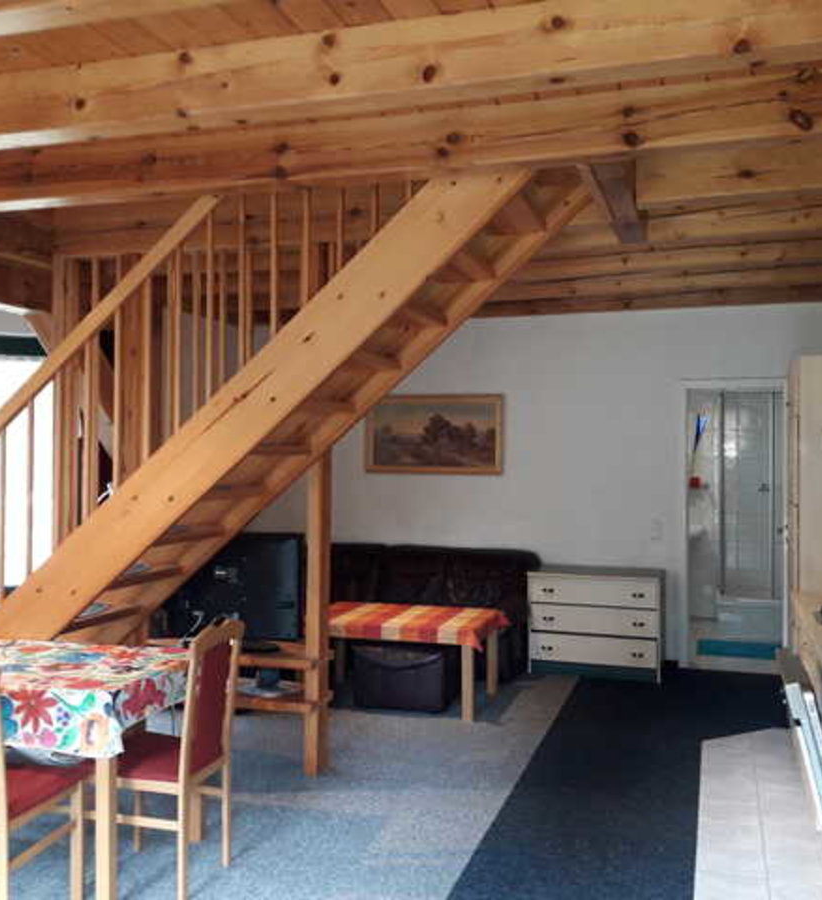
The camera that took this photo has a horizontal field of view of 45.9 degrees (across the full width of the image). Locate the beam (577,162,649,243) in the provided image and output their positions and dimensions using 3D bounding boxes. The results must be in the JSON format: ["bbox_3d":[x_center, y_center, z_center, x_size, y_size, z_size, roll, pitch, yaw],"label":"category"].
[{"bbox_3d":[0.875,-1.097,4.019,0.130,0.203,1.392,0,1,18],"label":"beam"}]

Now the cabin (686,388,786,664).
[{"bbox_3d":[3.041,0.521,8.331,0.816,2.019,0.848,0,1,18],"label":"cabin"}]

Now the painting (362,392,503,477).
[{"bbox_3d":[0.161,-0.120,7.344,1.083,0.598,0.040,0,1,18],"label":"painting"}]

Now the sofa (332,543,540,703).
[{"bbox_3d":[-0.057,1.126,7.008,1.856,0.816,0.800,0,1,18],"label":"sofa"}]

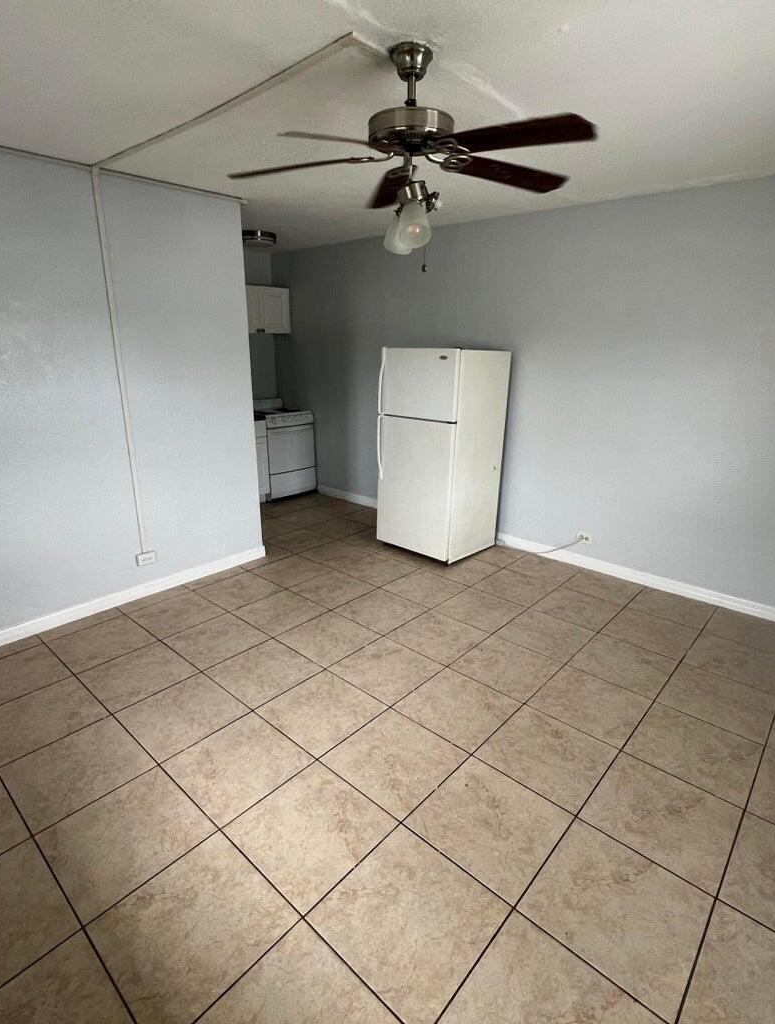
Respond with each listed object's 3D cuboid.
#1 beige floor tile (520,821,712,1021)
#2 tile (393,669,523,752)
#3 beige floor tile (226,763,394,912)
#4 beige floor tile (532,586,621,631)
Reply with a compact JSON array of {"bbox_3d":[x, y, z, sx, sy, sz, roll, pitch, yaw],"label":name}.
[{"bbox_3d":[0.710,1.218,1.585,0.446,0.015,0.446,15,22,39],"label":"beige floor tile"},{"bbox_3d":[0.339,0.934,2.465,0.452,0.010,0.452,15,22,40],"label":"tile"},{"bbox_3d":[-0.262,1.098,1.786,0.440,0.010,0.440,15,22,39],"label":"beige floor tile"},{"bbox_3d":[1.276,0.652,3.472,0.446,0.015,0.446,15,22,39],"label":"beige floor tile"}]

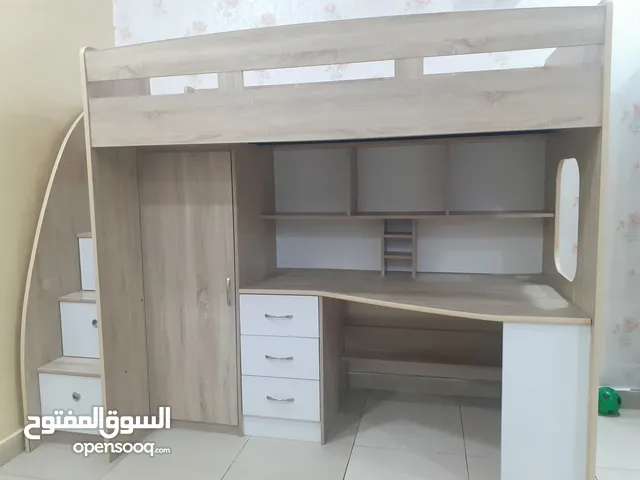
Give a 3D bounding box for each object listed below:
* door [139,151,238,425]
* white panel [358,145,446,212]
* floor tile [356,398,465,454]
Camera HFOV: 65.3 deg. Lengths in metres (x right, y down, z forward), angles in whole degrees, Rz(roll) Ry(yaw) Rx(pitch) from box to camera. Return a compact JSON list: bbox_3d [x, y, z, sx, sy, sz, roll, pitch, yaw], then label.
[{"bbox_3d":[-0.635,0.242,2.419,0.482,1.329,0.022,0,6,13],"label":"door"},{"bbox_3d":[0.442,-0.332,2.705,0.476,0.363,0.015,0,6,13],"label":"white panel"},{"bbox_3d":[0.465,0.941,2.531,0.498,0.010,0.498,0,6,13],"label":"floor tile"}]

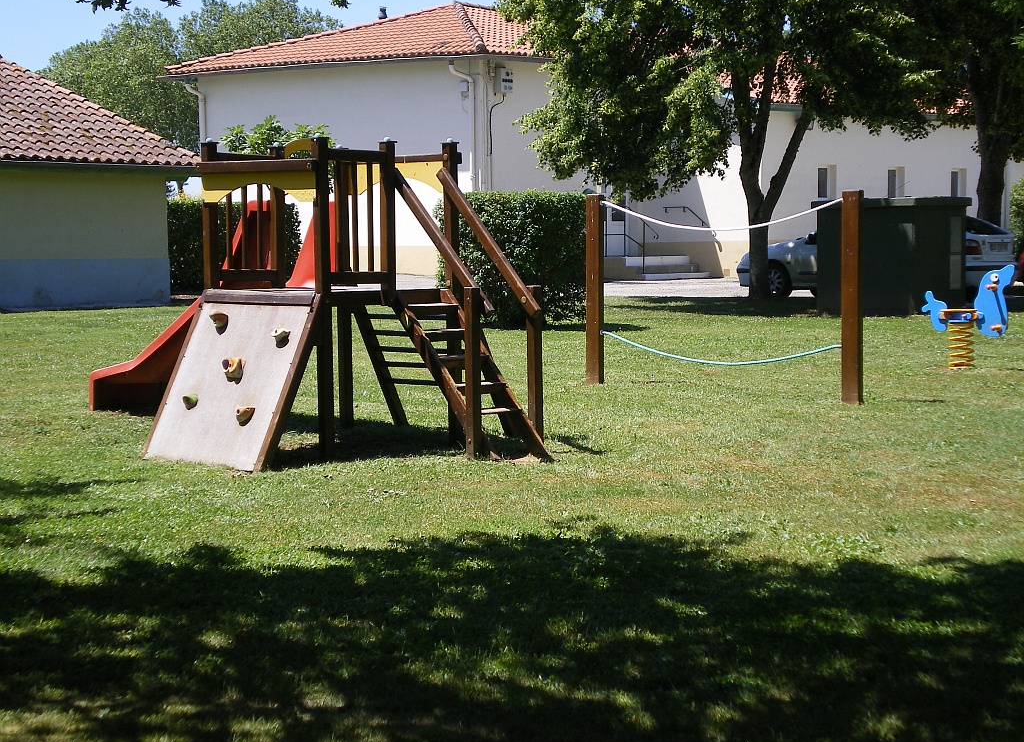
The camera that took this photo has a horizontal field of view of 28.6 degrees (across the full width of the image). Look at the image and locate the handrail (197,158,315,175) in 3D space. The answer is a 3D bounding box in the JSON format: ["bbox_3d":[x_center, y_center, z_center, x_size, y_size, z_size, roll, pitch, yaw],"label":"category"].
[{"bbox_3d":[-1.516,-1.198,11.783,1.080,0.065,0.045,4,6,44],"label":"handrail"}]

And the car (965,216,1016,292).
[{"bbox_3d":[5.740,-1.839,32.279,4.350,1.430,1.720,3,6,41],"label":"car"}]

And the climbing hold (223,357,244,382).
[{"bbox_3d":[-1.614,-0.016,11.641,0.110,0.120,0.075,4,-20,44],"label":"climbing hold"}]

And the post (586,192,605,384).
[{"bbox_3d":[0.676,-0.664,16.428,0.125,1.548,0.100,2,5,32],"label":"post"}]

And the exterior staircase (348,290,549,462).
[{"bbox_3d":[-0.220,-0.007,11.775,0.920,0.970,0.560,4,6,44],"label":"exterior staircase"}]

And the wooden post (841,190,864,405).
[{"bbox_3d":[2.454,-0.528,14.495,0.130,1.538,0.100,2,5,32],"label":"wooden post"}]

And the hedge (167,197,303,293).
[{"bbox_3d":[-5.326,-2.400,38.400,2.900,1.805,1.100,-1,4,-3],"label":"hedge"}]

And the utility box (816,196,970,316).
[{"bbox_3d":[5.359,-1.630,28.338,1.660,1.611,1.600,3,6,42],"label":"utility box"}]

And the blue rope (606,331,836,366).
[{"bbox_3d":[1.564,-0.147,15.456,0.030,0.212,2.506,-4,6,-42],"label":"blue rope"}]

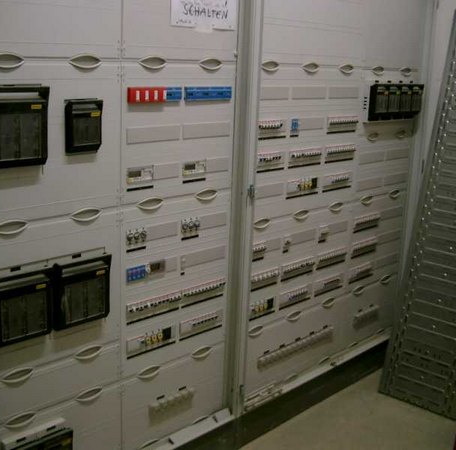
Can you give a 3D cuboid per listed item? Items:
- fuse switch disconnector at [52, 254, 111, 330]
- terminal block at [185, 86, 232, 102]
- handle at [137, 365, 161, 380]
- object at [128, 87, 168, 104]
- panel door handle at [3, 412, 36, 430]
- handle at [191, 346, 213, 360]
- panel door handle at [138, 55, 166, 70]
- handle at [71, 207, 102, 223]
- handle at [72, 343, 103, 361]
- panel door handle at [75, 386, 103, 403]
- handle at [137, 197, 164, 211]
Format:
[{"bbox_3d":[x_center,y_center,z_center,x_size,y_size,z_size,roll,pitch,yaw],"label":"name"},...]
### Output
[{"bbox_3d":[-0.445,0.203,1.973,0.047,0.196,0.176,16,20,43],"label":"fuse switch disconnector"},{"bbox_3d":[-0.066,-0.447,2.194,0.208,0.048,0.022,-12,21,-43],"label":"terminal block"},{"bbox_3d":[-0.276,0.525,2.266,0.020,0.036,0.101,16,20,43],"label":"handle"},{"bbox_3d":[-0.252,-0.407,2.012,0.022,0.047,0.143,16,20,43],"label":"object"},{"bbox_3d":[-0.620,0.591,1.926,0.020,0.036,0.101,16,20,43],"label":"panel door handle"},{"bbox_3d":[-0.095,0.481,2.413,0.021,0.045,0.110,16,20,42],"label":"handle"},{"bbox_3d":[-0.229,-0.499,1.975,0.021,0.045,0.110,16,20,42],"label":"panel door handle"},{"bbox_3d":[-0.420,-0.031,1.920,0.021,0.045,0.110,16,20,42],"label":"handle"},{"bbox_3d":[-0.440,0.406,2.034,0.021,0.045,0.110,16,20,42],"label":"handle"},{"bbox_3d":[-0.447,0.549,2.073,0.021,0.045,0.110,16,20,42],"label":"panel door handle"},{"bbox_3d":[-0.251,-0.069,2.116,0.020,0.036,0.103,16,20,43],"label":"handle"}]

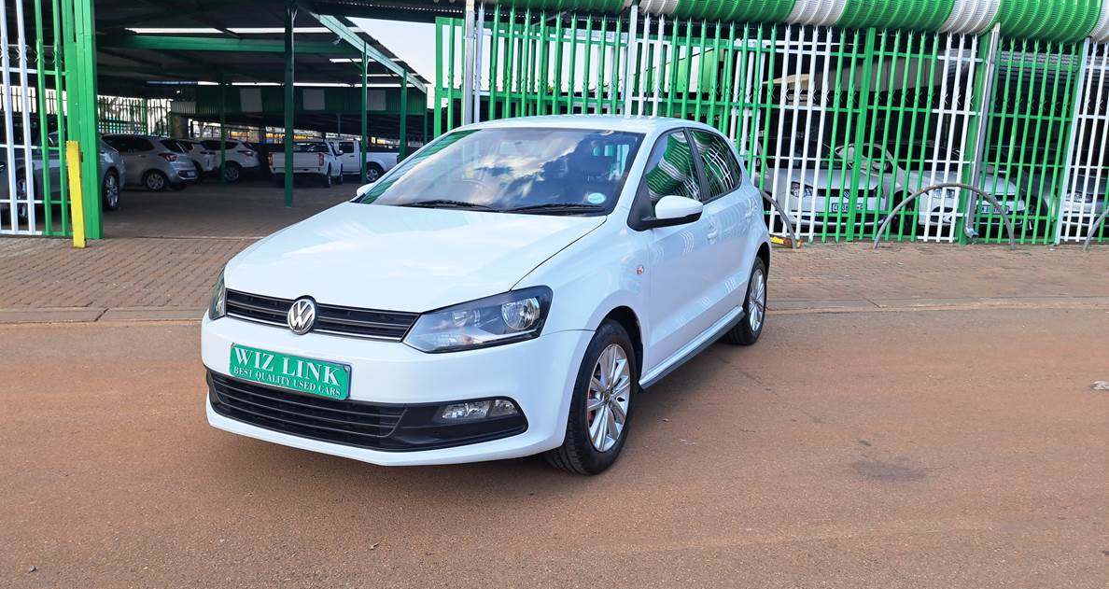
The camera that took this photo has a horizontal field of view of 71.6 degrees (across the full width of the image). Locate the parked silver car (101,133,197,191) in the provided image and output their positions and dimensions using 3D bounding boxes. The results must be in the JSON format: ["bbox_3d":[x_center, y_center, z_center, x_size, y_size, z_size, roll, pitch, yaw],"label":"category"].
[{"bbox_3d":[-12.135,-3.669,21.423,3.870,1.540,1.690,0,10,-5],"label":"parked silver car"}]

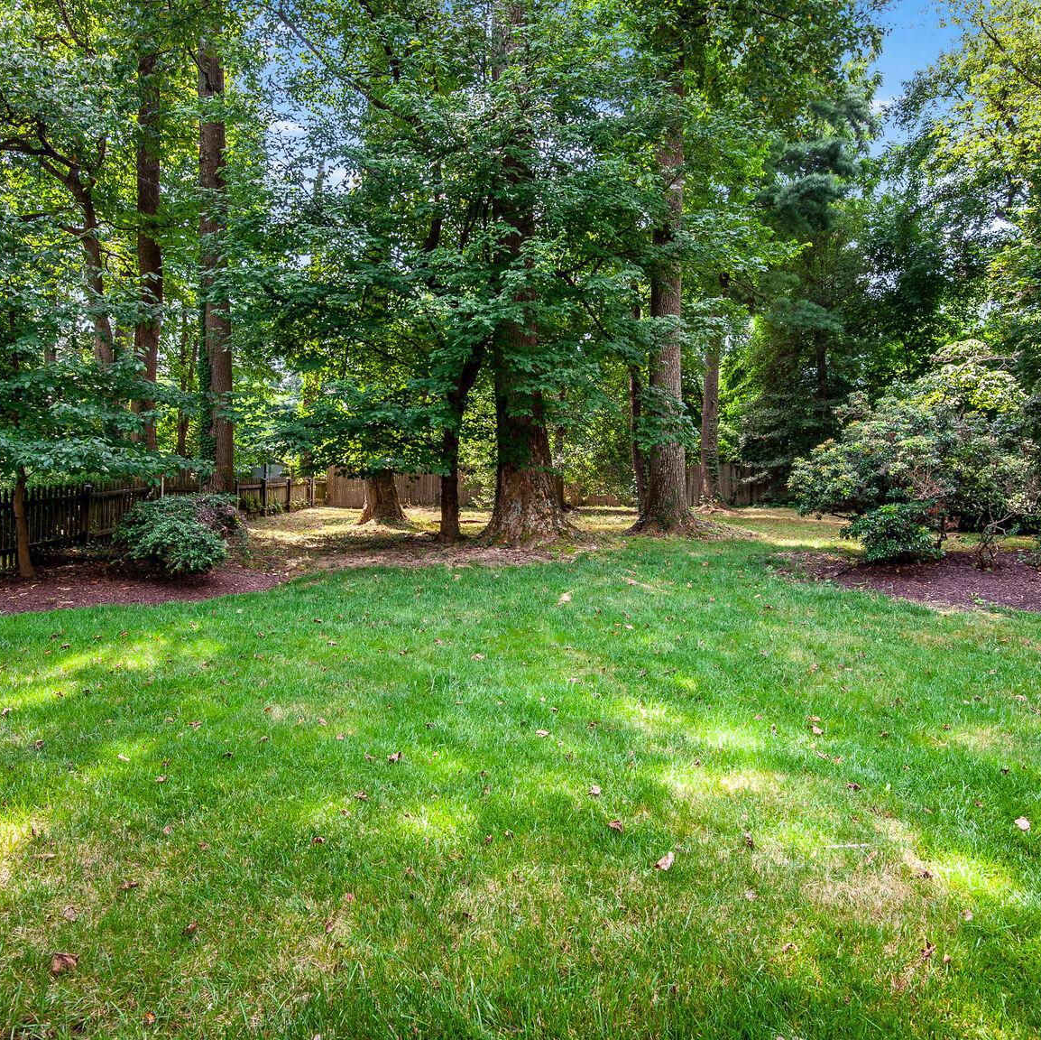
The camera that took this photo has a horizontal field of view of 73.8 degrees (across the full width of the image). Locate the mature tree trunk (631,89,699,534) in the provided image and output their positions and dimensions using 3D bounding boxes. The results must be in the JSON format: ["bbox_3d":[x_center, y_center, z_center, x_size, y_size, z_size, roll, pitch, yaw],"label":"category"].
[{"bbox_3d":[3.751,-5.555,18.000,1.500,11.930,1.250,0,1,0],"label":"mature tree trunk"}]

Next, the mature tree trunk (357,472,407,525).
[{"bbox_3d":[-4.131,-0.673,20.700,1.400,1.710,1.250,0,1,0],"label":"mature tree trunk"}]

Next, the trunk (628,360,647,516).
[{"bbox_3d":[4.051,-2.828,24.000,0.600,5.400,0.500,0,1,0],"label":"trunk"}]

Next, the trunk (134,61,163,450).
[{"bbox_3d":[-11.281,-7.699,21.000,0.850,13.110,0.750,0,1,0],"label":"trunk"}]

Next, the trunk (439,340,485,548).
[{"bbox_3d":[-1.308,-1.676,15.500,0.920,4.440,0.650,0,1,0],"label":"trunk"}]

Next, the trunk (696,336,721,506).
[{"bbox_3d":[7.199,-3.751,26.500,0.850,6.570,0.750,0,1,0],"label":"trunk"}]

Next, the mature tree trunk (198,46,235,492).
[{"bbox_3d":[-8.001,-6.321,18.200,0.950,12.260,0.850,0,1,0],"label":"mature tree trunk"}]

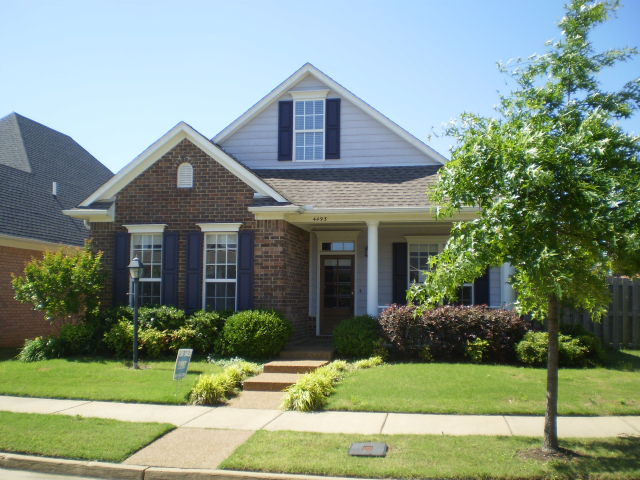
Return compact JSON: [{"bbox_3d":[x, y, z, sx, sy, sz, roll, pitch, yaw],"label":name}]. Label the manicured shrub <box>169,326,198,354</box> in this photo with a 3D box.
[{"bbox_3d":[-2.809,2.083,13.707,0.600,0.620,0.580,0,-5,9],"label":"manicured shrub"}]

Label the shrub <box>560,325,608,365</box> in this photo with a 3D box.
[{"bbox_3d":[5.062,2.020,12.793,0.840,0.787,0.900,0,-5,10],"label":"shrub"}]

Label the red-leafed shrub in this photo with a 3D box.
[{"bbox_3d":[2.593,1.800,12.785,2.937,1.117,1.100,0,-5,10],"label":"red-leafed shrub"}]

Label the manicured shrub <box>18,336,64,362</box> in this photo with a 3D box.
[{"bbox_3d":[-5.797,2.258,13.878,0.850,0.500,0.800,0,-5,9],"label":"manicured shrub"}]

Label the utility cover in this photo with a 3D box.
[{"bbox_3d":[0.489,2.116,6.716,0.370,0.045,0.470,0,-5,10],"label":"utility cover"}]

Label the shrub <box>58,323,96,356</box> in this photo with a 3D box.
[{"bbox_3d":[-5.120,2.077,14.050,0.764,0.666,0.750,0,-5,10],"label":"shrub"}]

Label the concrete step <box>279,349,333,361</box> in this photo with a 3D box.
[{"bbox_3d":[-0.246,2.590,14.963,1.150,0.175,0.950,0,-5,9],"label":"concrete step"}]

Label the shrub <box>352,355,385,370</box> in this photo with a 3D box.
[{"bbox_3d":[0.865,2.151,11.881,0.572,0.240,0.500,0,-5,10],"label":"shrub"}]

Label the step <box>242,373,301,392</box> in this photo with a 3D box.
[{"bbox_3d":[-0.710,2.710,12.668,1.130,0.155,1.500,0,-5,9],"label":"step"}]

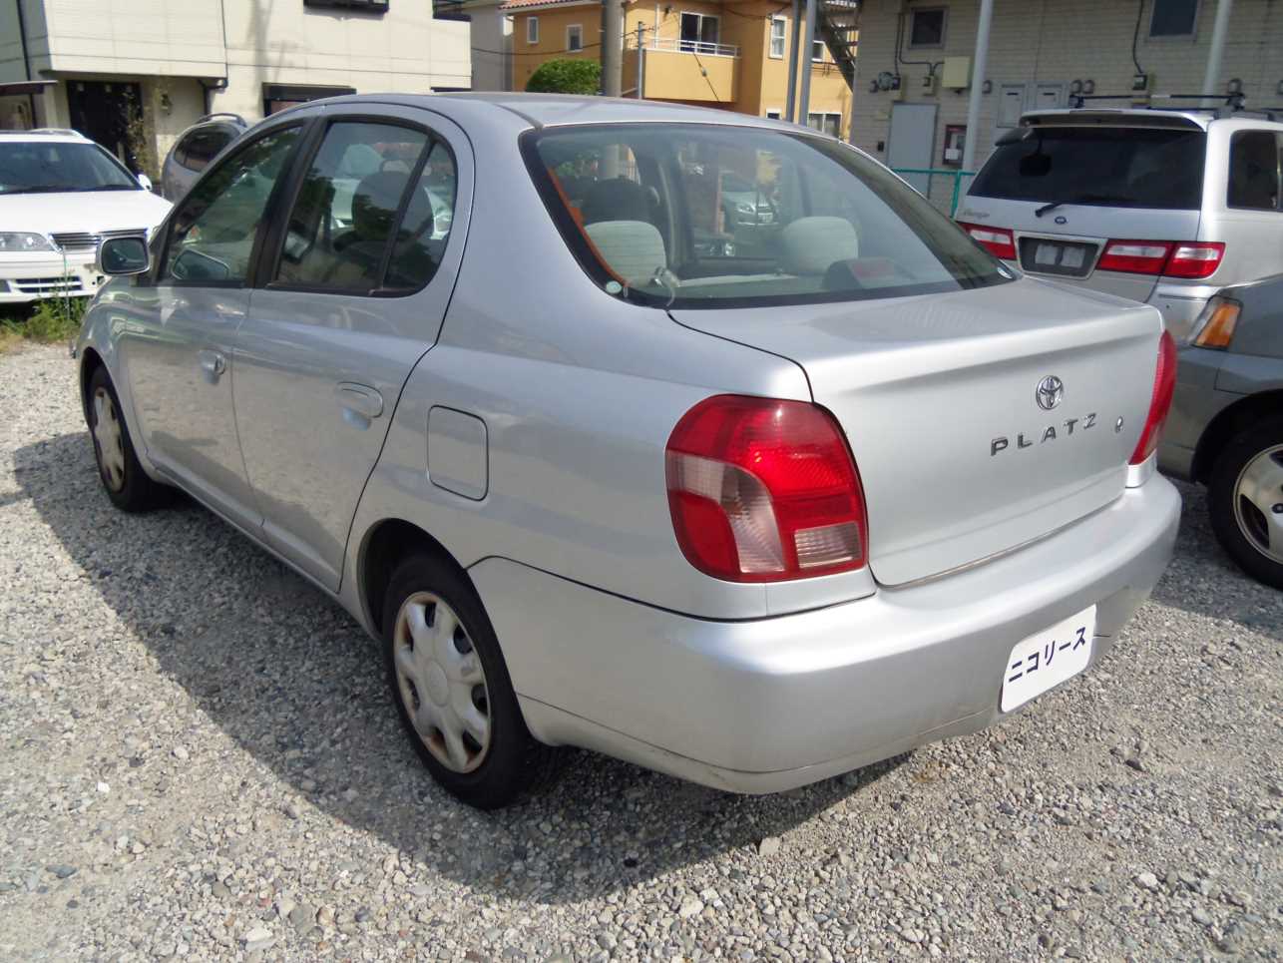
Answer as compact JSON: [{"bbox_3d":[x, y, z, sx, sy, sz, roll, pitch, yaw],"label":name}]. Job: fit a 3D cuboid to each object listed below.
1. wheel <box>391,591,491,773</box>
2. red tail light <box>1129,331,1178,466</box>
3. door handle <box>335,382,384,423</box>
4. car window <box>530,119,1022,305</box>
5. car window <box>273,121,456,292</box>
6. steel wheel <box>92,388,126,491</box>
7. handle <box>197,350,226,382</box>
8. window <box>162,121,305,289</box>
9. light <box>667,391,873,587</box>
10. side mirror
[{"bbox_3d":[-0.384,0.426,2.288,0.160,0.395,0.395,-13,23,-40],"label":"wheel"},{"bbox_3d":[1.167,-0.213,2.416,0.155,0.285,0.320,15,21,34],"label":"red tail light"},{"bbox_3d":[-0.611,-0.175,2.233,0.045,0.070,0.190,-13,23,-40],"label":"door handle"},{"bbox_3d":[0.313,-0.605,2.303,1.270,0.110,0.580,-13,56,-40],"label":"car window"},{"bbox_3d":[-0.623,-0.603,2.316,0.050,0.424,0.741,18,2,-45],"label":"car window"},{"bbox_3d":[-1.954,-0.169,3.961,0.160,0.395,0.395,-12,23,-38],"label":"steel wheel"},{"bbox_3d":[-1.196,-0.328,2.880,0.045,0.070,0.190,-13,23,-40],"label":"handle"},{"bbox_3d":[-1.160,-0.752,2.875,0.050,0.495,0.624,18,2,-45],"label":"window"},{"bbox_3d":[0.199,0.011,1.593,0.320,0.285,0.155,-8,20,-28],"label":"light"},{"bbox_3d":[-1.581,-0.688,3.170,0.165,0.120,0.105,-13,23,-40],"label":"side mirror"}]

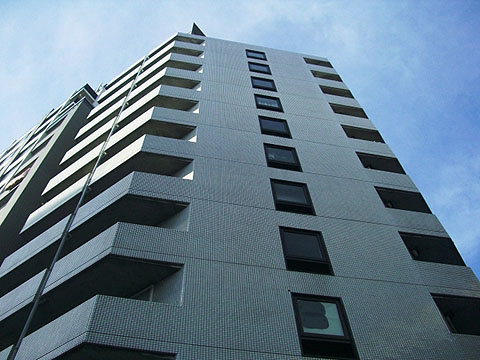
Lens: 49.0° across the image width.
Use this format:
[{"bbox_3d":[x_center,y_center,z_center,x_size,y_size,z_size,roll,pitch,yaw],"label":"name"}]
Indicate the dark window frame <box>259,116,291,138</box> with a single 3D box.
[{"bbox_3d":[1.384,-2.020,21.065,1.207,1.928,0.150,9,-62,-7],"label":"dark window frame"}]

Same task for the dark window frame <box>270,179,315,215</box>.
[{"bbox_3d":[1.589,0.580,16.223,1.207,1.928,0.150,9,-62,-7],"label":"dark window frame"}]

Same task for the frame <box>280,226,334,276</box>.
[{"bbox_3d":[1.691,1.880,13.802,1.207,1.928,0.150,9,-62,-7],"label":"frame"}]

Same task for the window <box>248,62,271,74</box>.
[{"bbox_3d":[1.076,-5.921,28.328,1.207,1.928,0.150,9,-62,-7],"label":"window"}]

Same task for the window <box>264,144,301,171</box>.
[{"bbox_3d":[1.486,-0.720,18.644,1.207,1.928,0.150,9,-62,-7],"label":"window"}]

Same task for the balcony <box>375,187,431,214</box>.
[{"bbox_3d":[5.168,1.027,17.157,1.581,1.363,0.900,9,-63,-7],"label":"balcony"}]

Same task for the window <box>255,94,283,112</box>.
[{"bbox_3d":[1.281,-3.321,23.486,1.207,1.928,0.150,9,-62,-7],"label":"window"}]

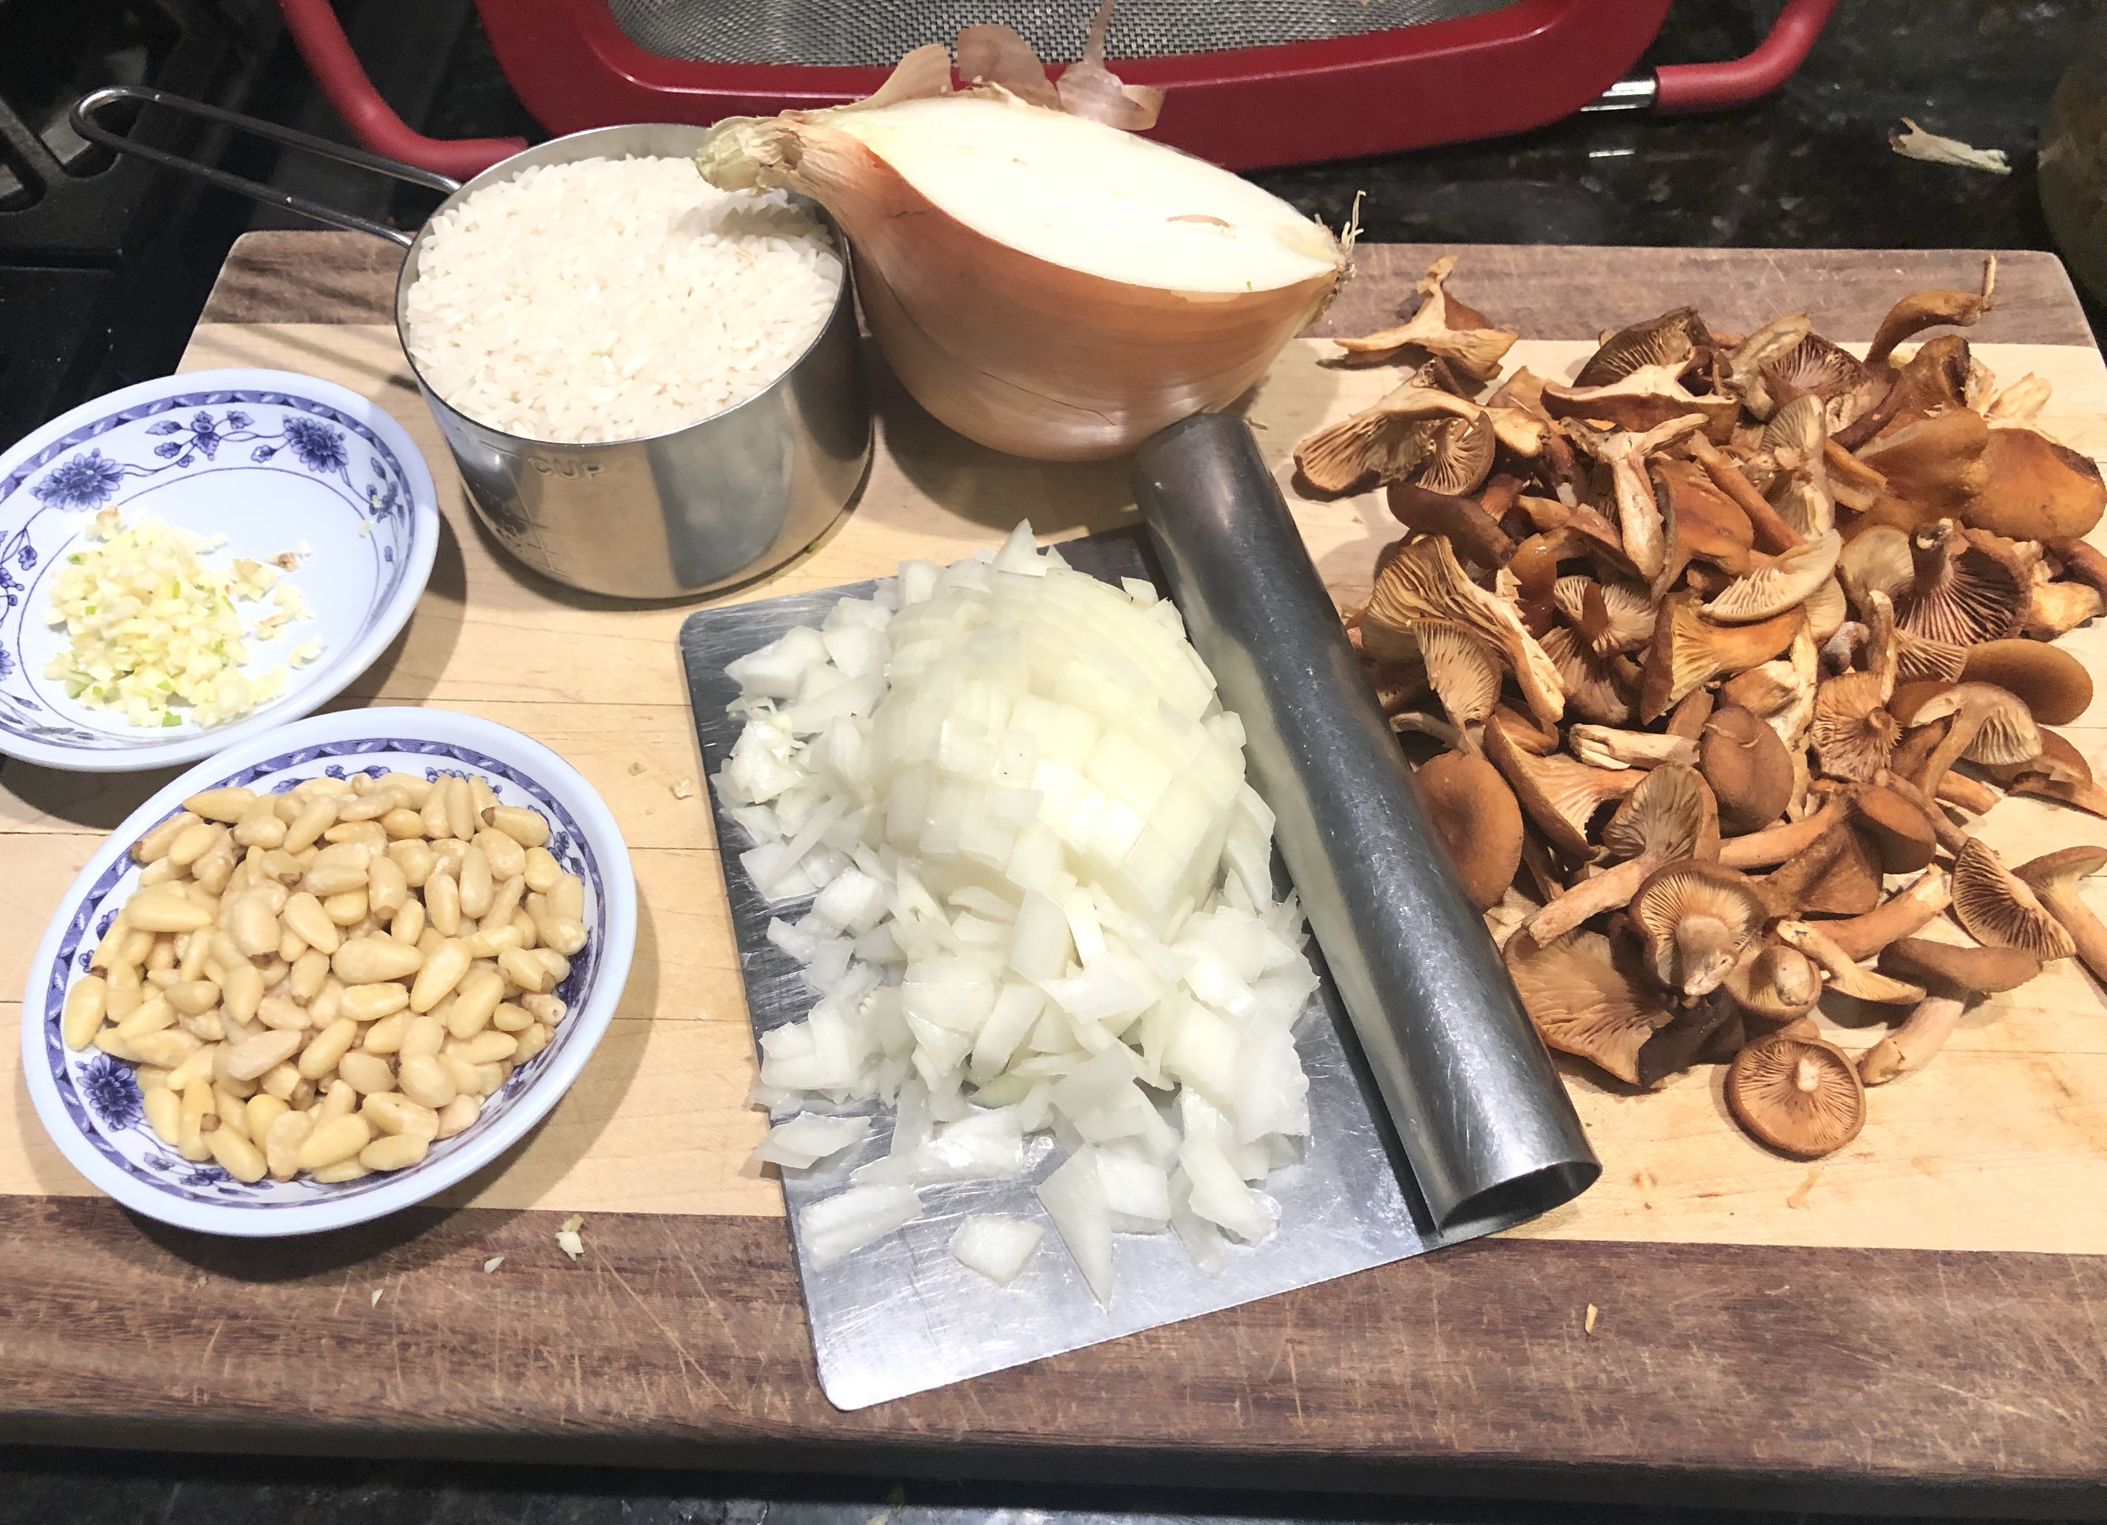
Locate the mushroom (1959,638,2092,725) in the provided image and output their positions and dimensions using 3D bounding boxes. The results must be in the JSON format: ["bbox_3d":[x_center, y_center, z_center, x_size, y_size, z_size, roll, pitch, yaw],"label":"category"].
[{"bbox_3d":[0.173,-0.015,0.304,0.023,0.011,0.018,15,44,12],"label":"mushroom"}]

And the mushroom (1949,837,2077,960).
[{"bbox_3d":[0.154,0.023,0.278,0.013,0.009,0.026,-44,66,20],"label":"mushroom"}]

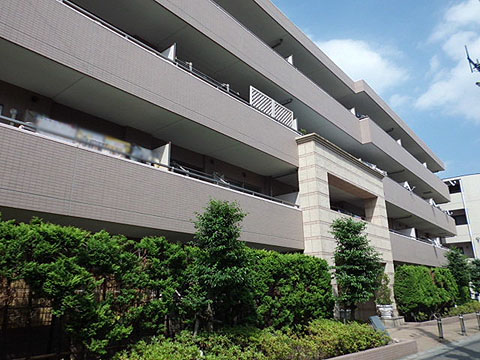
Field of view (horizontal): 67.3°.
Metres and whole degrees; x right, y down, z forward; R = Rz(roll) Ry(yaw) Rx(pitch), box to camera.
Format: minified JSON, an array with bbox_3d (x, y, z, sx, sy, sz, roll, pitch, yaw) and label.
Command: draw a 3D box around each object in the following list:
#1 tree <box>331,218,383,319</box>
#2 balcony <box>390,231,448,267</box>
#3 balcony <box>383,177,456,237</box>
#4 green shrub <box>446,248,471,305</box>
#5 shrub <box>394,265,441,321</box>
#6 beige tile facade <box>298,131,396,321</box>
[{"bbox_3d":[3.419,2.865,11.041,1.500,3.520,1.500,-16,-23,38],"label":"tree"},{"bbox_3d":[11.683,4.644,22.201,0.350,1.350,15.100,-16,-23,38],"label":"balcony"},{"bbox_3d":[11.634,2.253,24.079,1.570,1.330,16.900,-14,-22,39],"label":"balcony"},{"bbox_3d":[13.891,6.120,22.811,1.550,3.770,1.550,-16,-23,38],"label":"green shrub"},{"bbox_3d":[8.874,5.476,17.741,1.050,2.340,5.700,-16,-23,38],"label":"shrub"},{"bbox_3d":[4.527,2.167,14.221,0.750,6.510,6.700,-16,-23,38],"label":"beige tile facade"}]

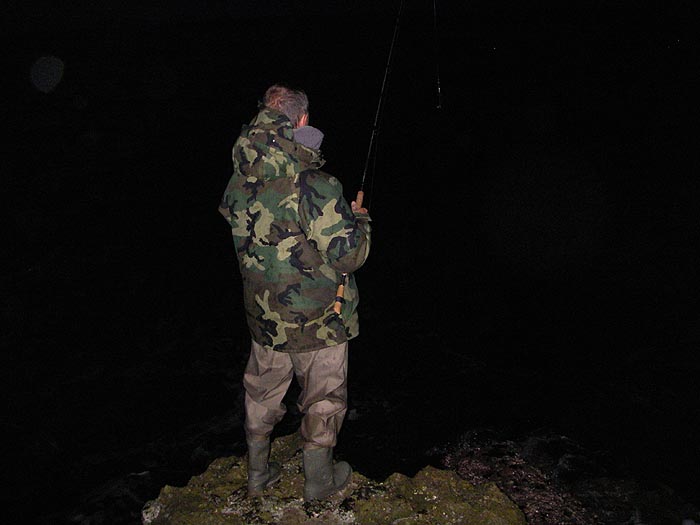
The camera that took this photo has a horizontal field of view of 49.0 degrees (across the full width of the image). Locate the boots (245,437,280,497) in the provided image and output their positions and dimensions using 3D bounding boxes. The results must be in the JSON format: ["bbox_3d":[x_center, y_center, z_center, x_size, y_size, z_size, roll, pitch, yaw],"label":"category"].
[{"bbox_3d":[-0.380,0.891,3.487,0.115,0.260,0.280,4,19,18],"label":"boots"}]

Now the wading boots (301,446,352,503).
[{"bbox_3d":[-0.095,0.902,3.432,0.125,0.250,0.280,13,23,40],"label":"wading boots"}]

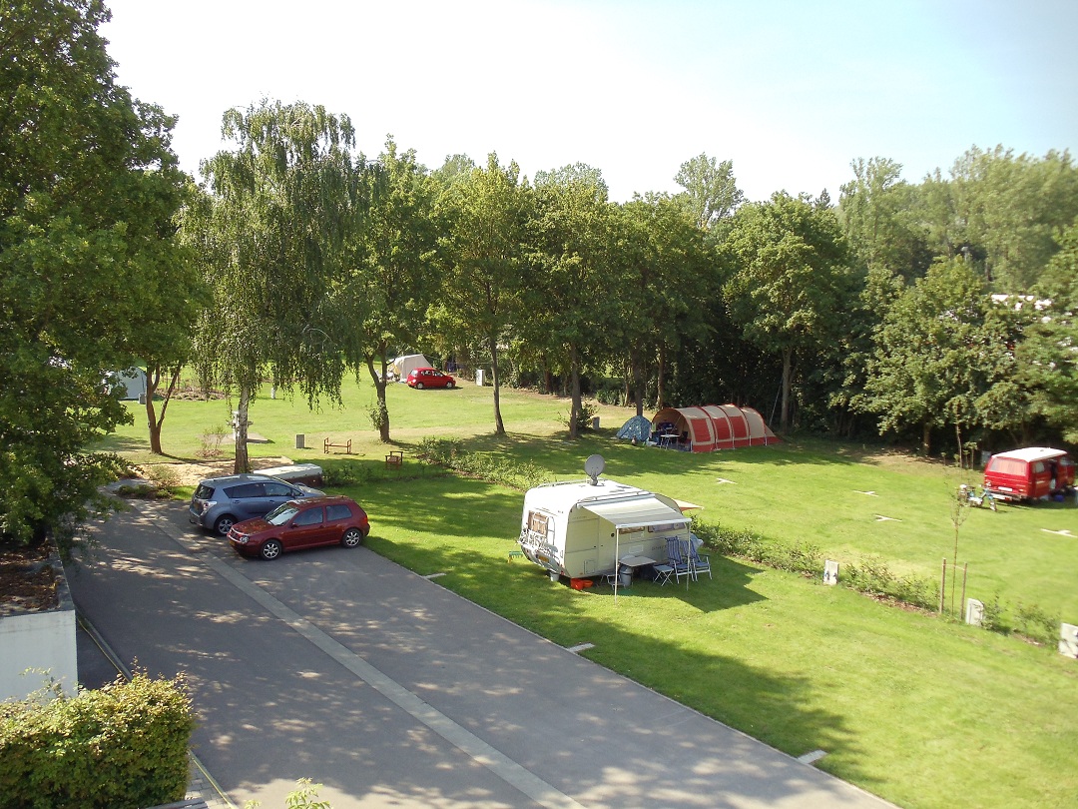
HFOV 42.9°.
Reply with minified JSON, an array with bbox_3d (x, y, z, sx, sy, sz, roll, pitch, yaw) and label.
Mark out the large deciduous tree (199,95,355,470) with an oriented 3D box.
[{"bbox_3d":[-10.808,-4.659,55.883,6.700,15.181,6.499,1,7,0],"label":"large deciduous tree"}]

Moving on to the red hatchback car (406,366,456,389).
[{"bbox_3d":[-7.817,-1.899,100.068,3.620,1.490,1.660,-2,6,-30],"label":"red hatchback car"}]

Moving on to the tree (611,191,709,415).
[{"bbox_3d":[6.900,-5.431,78.604,6.200,13.099,6.014,1,7,0],"label":"tree"}]

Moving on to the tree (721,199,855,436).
[{"bbox_3d":[13.592,-4.984,75.388,7.300,13.116,7.081,1,7,0],"label":"tree"}]

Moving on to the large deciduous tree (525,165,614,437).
[{"bbox_3d":[1.621,-5.143,70.664,5.500,13.878,5.335,1,7,0],"label":"large deciduous tree"}]

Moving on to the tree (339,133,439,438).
[{"bbox_3d":[-7.487,-5.584,67.839,5.600,14.934,5.432,1,7,0],"label":"tree"}]

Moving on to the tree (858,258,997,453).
[{"bbox_3d":[18.814,-2.253,66.311,6.900,9.595,6.693,1,7,0],"label":"tree"}]

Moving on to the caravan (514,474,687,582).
[{"bbox_3d":[1.941,3.497,38.727,4.400,2.400,2.250,-4,8,-34],"label":"caravan"}]

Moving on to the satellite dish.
[{"bbox_3d":[1.577,1.843,38.676,0.600,0.902,0.420,2,7,8],"label":"satellite dish"}]

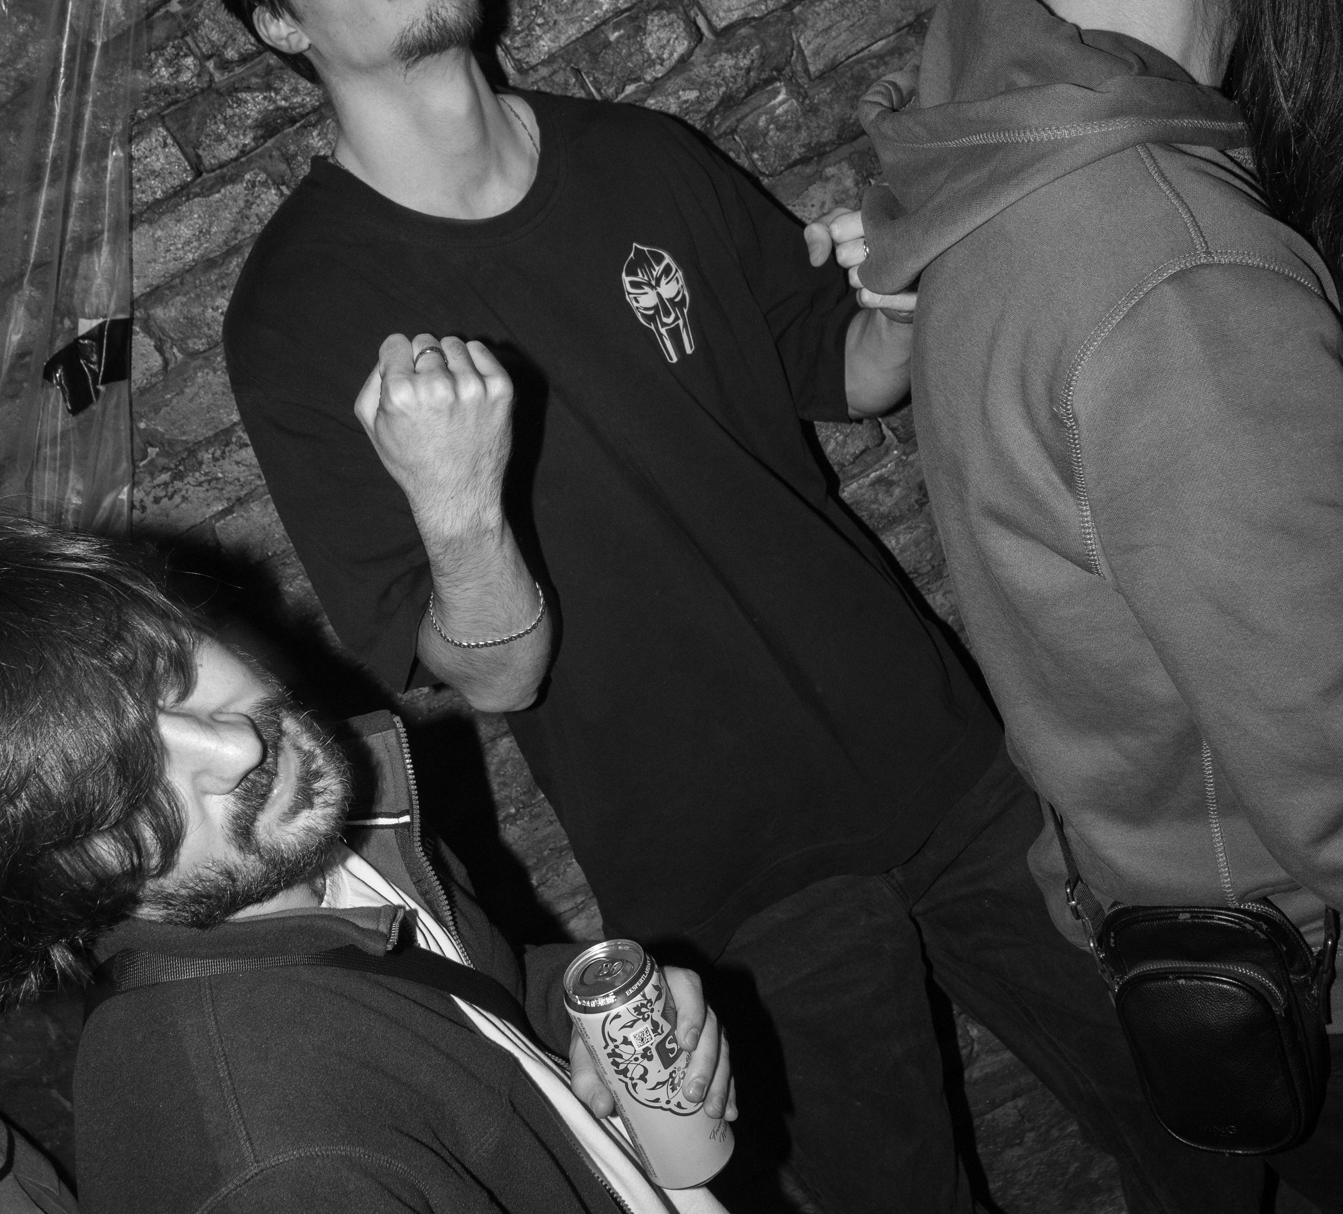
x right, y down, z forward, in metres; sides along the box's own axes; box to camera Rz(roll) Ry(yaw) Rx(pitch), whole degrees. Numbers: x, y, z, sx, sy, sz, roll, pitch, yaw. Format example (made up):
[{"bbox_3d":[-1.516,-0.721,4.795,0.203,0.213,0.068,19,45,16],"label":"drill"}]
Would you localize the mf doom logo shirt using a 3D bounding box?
[{"bbox_3d":[-0.050,-0.087,1.409,0.540,0.760,0.320,-30,18,0],"label":"mf doom logo shirt"}]

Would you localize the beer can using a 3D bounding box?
[{"bbox_3d":[-0.013,0.303,1.032,0.066,0.168,0.066,-19,24,9],"label":"beer can"}]

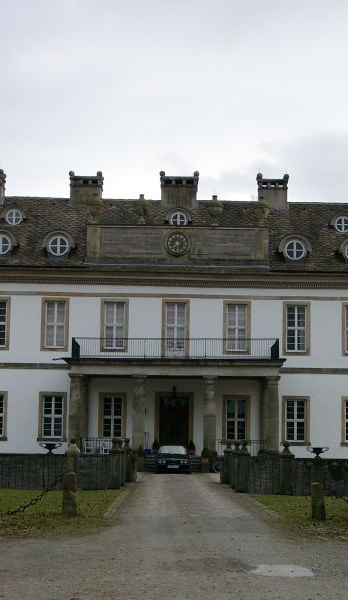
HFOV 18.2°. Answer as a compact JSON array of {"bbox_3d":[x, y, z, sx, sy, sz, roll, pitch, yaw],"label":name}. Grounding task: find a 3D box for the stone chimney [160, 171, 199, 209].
[{"bbox_3d":[0.370,-7.032,70.834,2.483,2.437,1.550,1,-7,0],"label":"stone chimney"}]

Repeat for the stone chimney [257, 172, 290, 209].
[{"bbox_3d":[6.368,-6.903,70.831,2.097,2.437,1.550,1,-7,0],"label":"stone chimney"}]

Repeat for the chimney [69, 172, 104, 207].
[{"bbox_3d":[-5.642,-7.080,70.827,2.166,2.338,1.550,1,-7,0],"label":"chimney"}]

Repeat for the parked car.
[{"bbox_3d":[-0.011,7.917,54.486,1.720,1.400,4.500,1,-7,0],"label":"parked car"}]

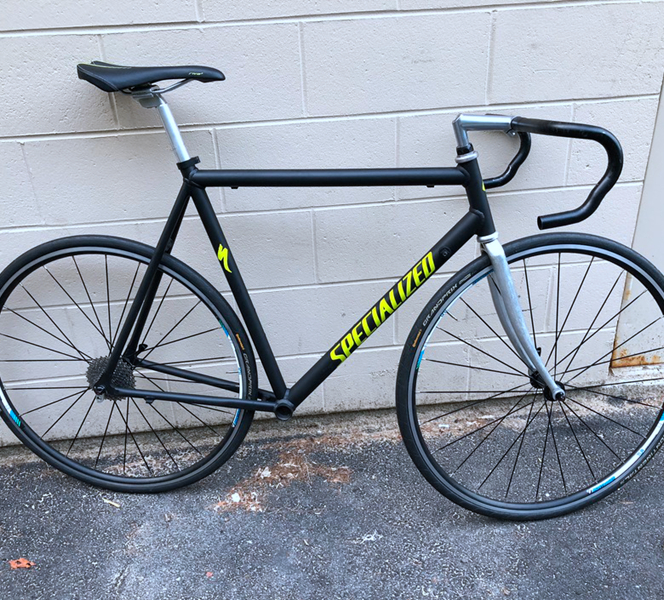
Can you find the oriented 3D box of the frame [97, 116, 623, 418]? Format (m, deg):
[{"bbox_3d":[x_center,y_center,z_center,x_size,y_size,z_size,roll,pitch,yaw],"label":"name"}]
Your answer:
[{"bbox_3d":[-0.002,-0.060,1.385,1.050,0.657,0.405,1,21,6],"label":"frame"}]

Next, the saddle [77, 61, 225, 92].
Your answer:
[{"bbox_3d":[-0.340,-0.430,1.245,0.278,0.068,0.140,1,21,6],"label":"saddle"}]

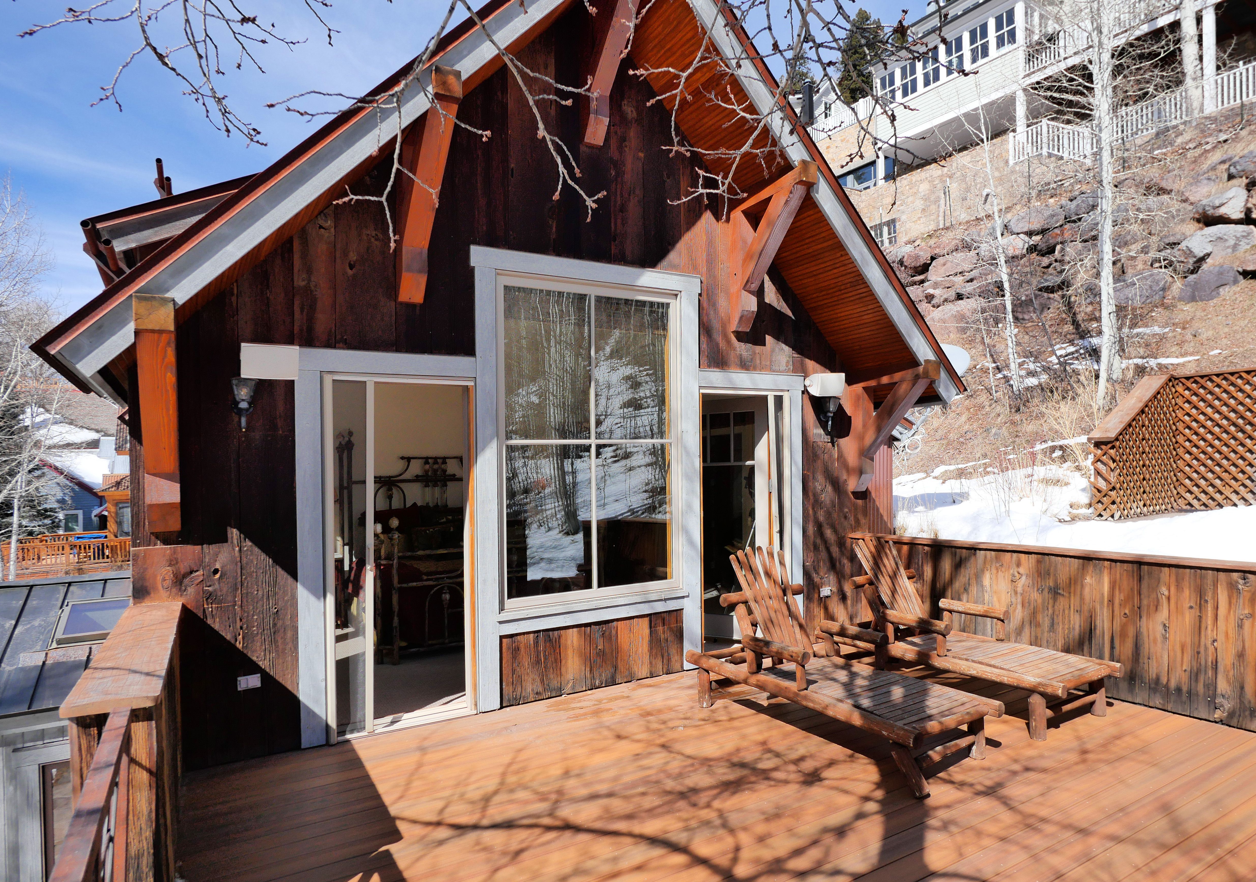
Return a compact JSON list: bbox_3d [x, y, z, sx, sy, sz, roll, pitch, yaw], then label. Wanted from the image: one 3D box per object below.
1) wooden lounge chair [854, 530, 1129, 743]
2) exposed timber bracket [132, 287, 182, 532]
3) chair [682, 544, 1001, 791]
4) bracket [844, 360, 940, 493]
[{"bbox_3d":[2.229,1.205,4.596,0.750,1.000,1.800,0,-2,-33],"label":"wooden lounge chair"},{"bbox_3d":[-2.251,-0.078,3.196,0.150,1.090,0.780,0,-1,-31],"label":"exposed timber bracket"},{"bbox_3d":[1.185,1.211,4.019,0.760,1.000,1.800,0,-2,-32],"label":"chair"},{"bbox_3d":[2.258,-0.100,5.667,0.150,1.090,0.780,0,-1,-31],"label":"bracket"}]

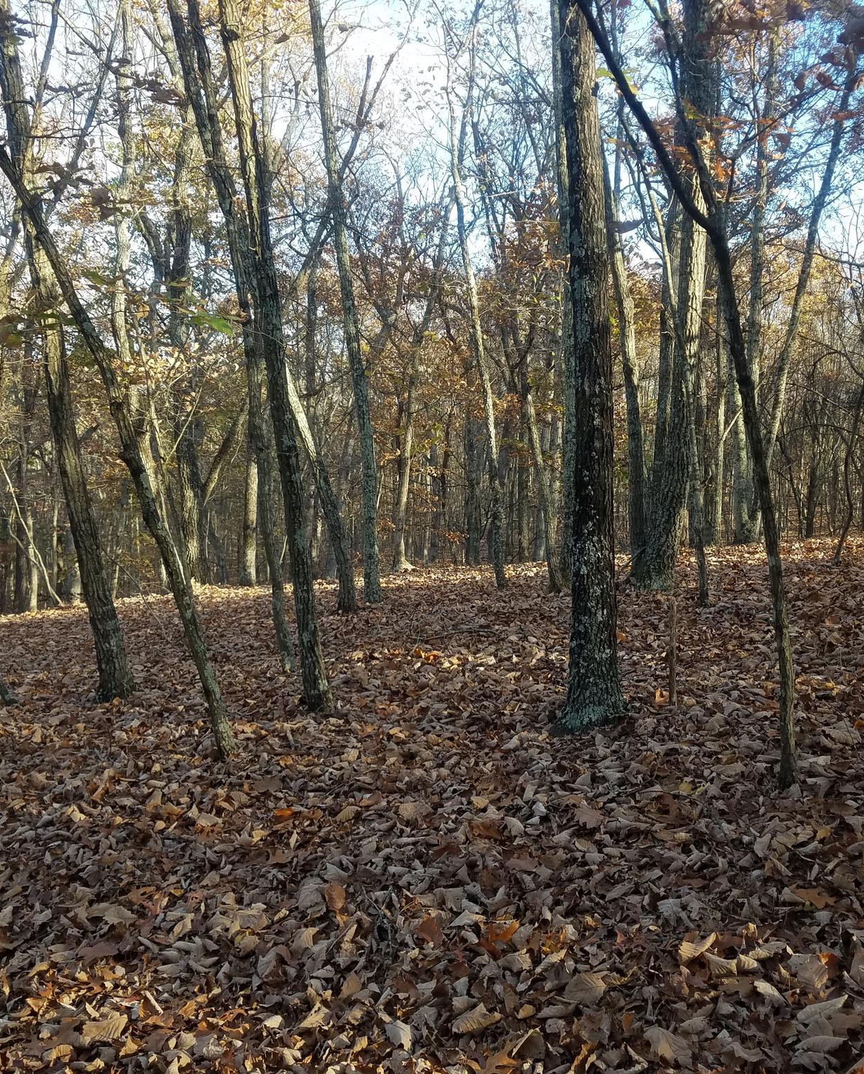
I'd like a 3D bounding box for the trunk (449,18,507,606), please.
[{"bbox_3d":[0.691,-3.488,16.400,0.820,8.500,0.600,-1,2,0],"label":"trunk"}]

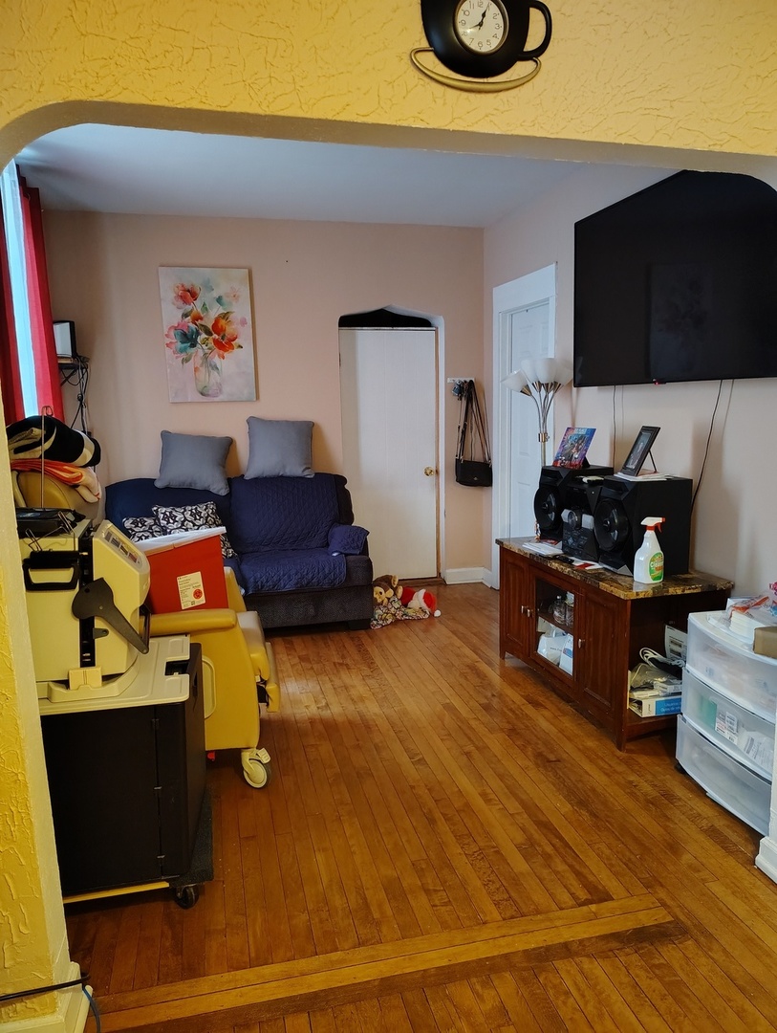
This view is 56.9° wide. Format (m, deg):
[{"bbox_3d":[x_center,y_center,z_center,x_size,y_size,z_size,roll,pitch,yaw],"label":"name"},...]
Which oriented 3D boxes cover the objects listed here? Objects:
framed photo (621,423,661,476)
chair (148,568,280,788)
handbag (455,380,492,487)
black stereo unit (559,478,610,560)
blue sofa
[{"bbox_3d":[1.134,-0.279,3.175,0.060,0.223,0.180,23,7,-5],"label":"framed photo"},{"bbox_3d":[-0.923,0.402,2.828,0.930,1.190,0.790,-3,9,-14],"label":"chair"},{"bbox_3d":[0.622,-0.624,5.466,0.260,0.800,0.140,-3,9,-14],"label":"handbag"},{"bbox_3d":[1.034,0.006,3.436,0.300,0.374,0.270,-3,9,-16],"label":"black stereo unit"},{"bbox_3d":[-1.001,0.230,4.740,1.680,0.960,0.920,-3,9,-14],"label":"blue sofa"}]

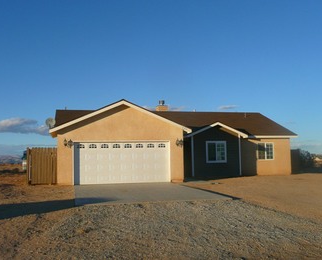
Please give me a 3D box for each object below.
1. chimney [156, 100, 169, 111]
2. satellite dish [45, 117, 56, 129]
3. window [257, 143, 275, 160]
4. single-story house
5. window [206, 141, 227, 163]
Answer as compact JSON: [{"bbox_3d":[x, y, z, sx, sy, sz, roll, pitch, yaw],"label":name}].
[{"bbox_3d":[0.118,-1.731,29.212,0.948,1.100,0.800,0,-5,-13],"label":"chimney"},{"bbox_3d":[-5.513,-0.336,19.055,0.526,0.590,0.350,0,-5,-13],"label":"satellite dish"},{"bbox_3d":[6.938,1.423,25.041,1.200,1.155,0.100,0,-5,-13],"label":"window"},{"bbox_3d":[0.756,0.875,26.529,15.670,4.950,13.560,0,-5,-13],"label":"single-story house"},{"bbox_3d":[3.444,1.377,23.368,1.340,1.330,0.100,0,-5,-13],"label":"window"}]

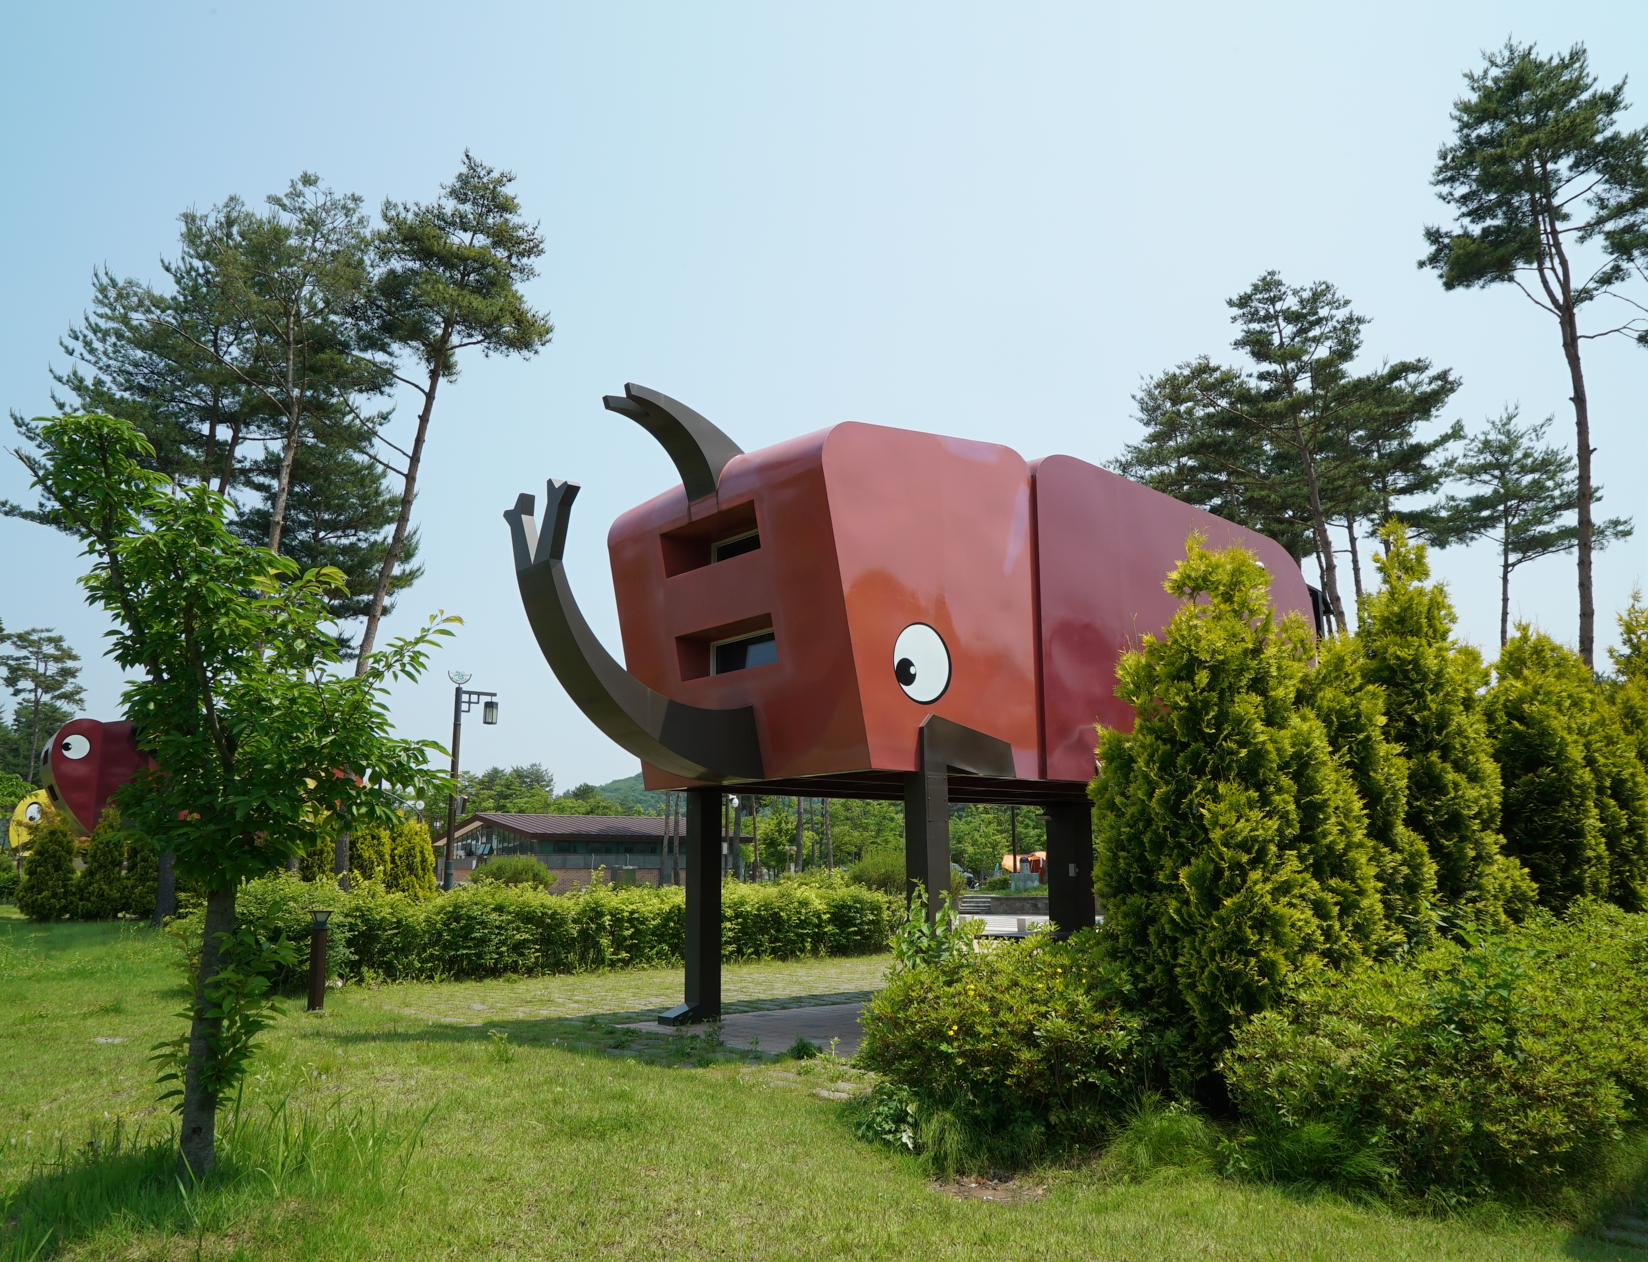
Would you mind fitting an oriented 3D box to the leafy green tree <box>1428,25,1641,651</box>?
[{"bbox_3d":[15.979,-3.703,27.150,4.420,20.080,4.420,-7,-13,31],"label":"leafy green tree"}]

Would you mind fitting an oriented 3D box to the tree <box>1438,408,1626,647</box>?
[{"bbox_3d":[19.317,0.651,33.439,5.091,13.829,5.091,-7,-12,30],"label":"tree"}]

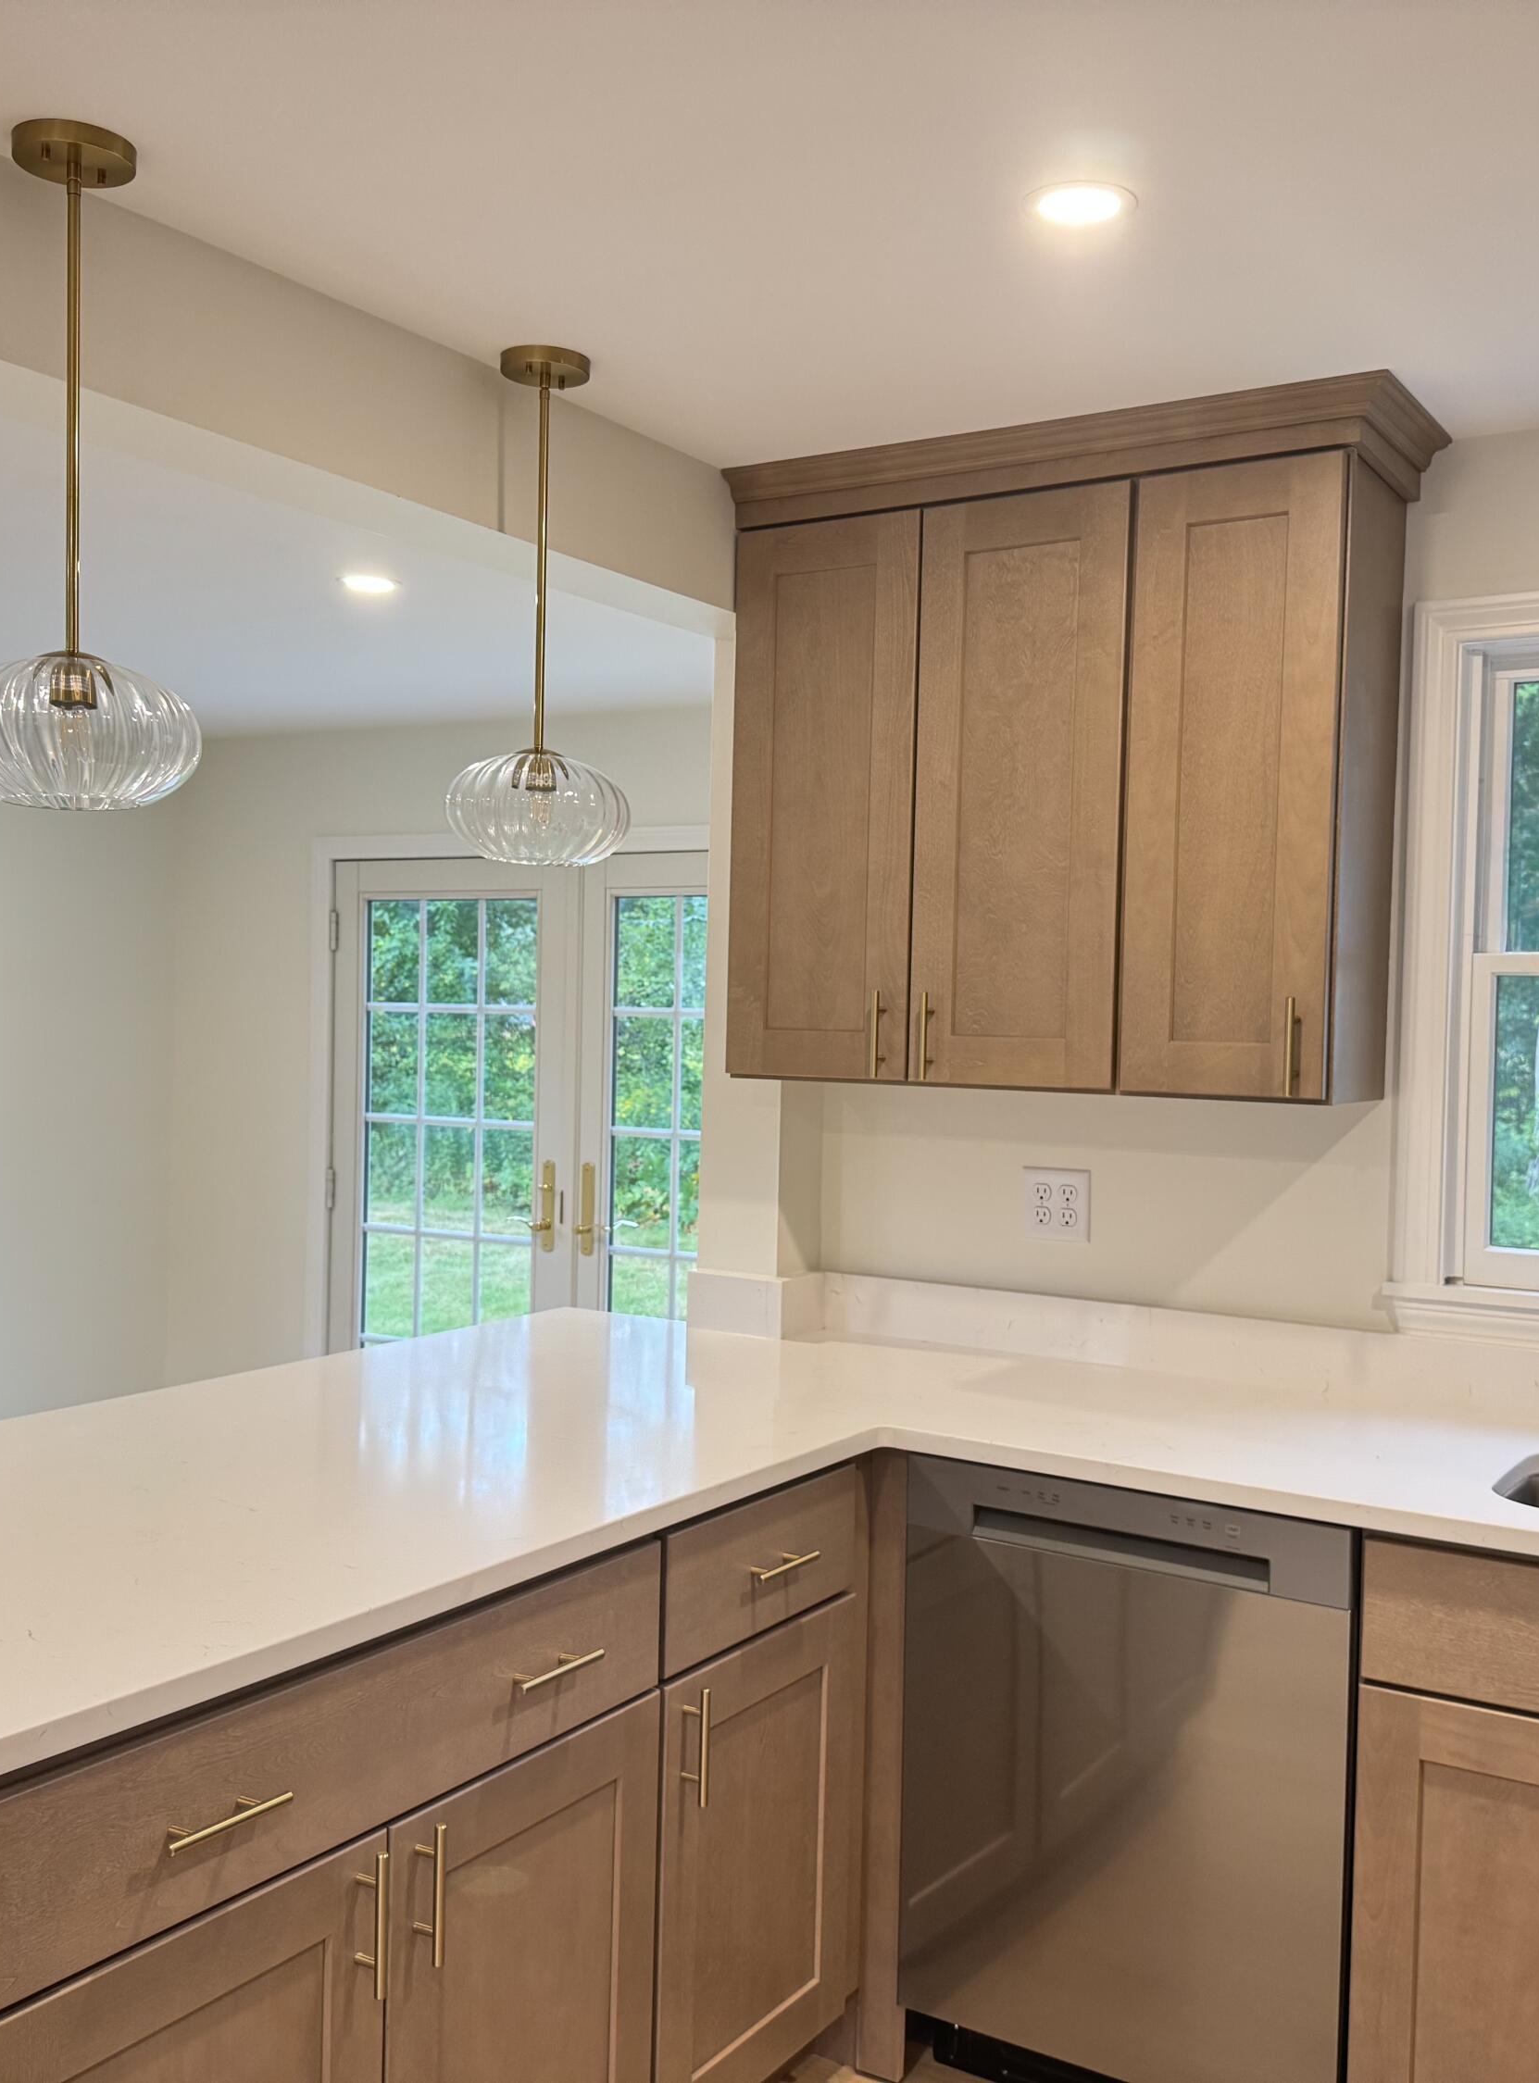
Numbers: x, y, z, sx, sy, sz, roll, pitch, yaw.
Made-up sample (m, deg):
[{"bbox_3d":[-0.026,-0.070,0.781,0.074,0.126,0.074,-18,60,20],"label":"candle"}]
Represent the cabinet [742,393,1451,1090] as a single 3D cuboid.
[{"bbox_3d":[0.460,-0.419,3.017,1.063,0.989,0.368,2,1,32],"label":"cabinet"}]

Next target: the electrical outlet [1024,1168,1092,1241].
[{"bbox_3d":[0.479,0.273,3.221,0.119,0.118,0.010,2,1,32],"label":"electrical outlet"}]

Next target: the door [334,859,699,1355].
[{"bbox_3d":[-0.544,0.470,5.421,1.833,1.990,0.070,2,1,30],"label":"door"}]

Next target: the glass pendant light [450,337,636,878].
[{"bbox_3d":[-0.309,-0.584,2.616,0.250,0.679,0.250,1,1,0],"label":"glass pendant light"}]

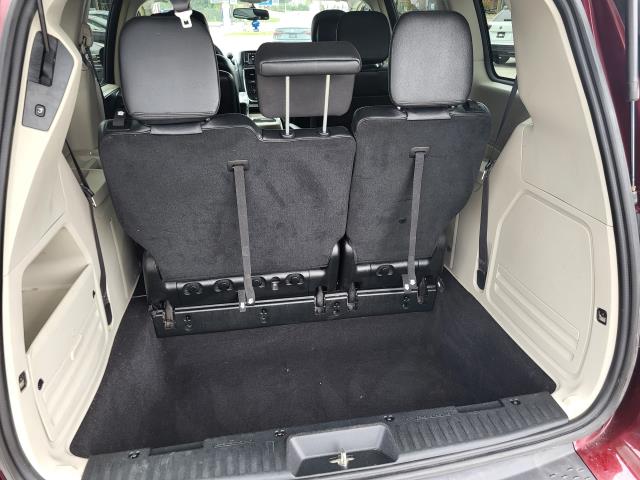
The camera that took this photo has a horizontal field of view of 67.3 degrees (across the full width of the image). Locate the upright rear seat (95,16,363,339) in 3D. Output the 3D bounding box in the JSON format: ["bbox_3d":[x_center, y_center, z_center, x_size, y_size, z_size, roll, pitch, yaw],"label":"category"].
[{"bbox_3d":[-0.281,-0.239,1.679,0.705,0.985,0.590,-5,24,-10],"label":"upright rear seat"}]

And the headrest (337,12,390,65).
[{"bbox_3d":[0.187,-0.922,2.202,0.250,0.214,0.130,-5,24,-10],"label":"headrest"}]

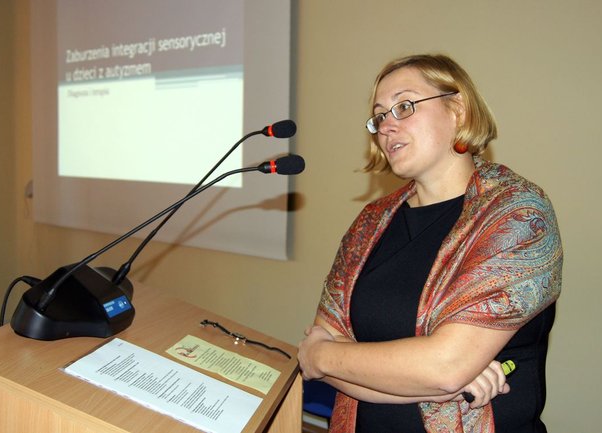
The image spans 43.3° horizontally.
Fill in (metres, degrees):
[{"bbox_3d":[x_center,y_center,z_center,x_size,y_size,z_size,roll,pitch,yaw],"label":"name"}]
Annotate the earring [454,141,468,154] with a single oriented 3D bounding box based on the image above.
[{"bbox_3d":[0.276,-0.119,1.300,0.025,0.025,0.021,-3,7,-37],"label":"earring"}]

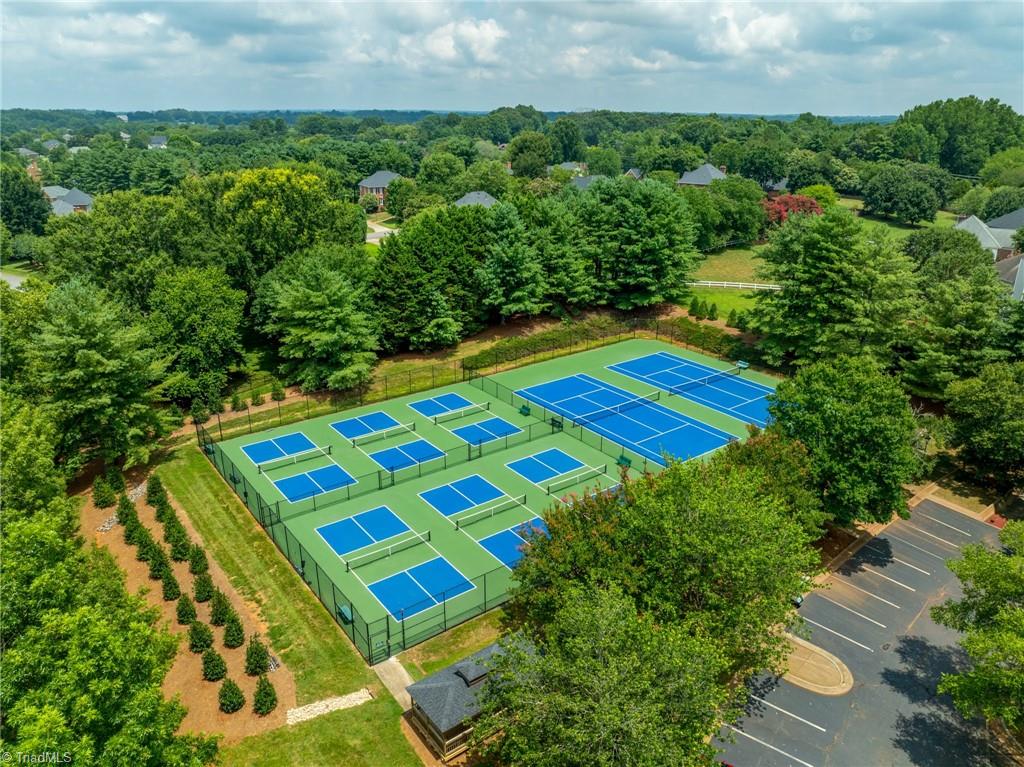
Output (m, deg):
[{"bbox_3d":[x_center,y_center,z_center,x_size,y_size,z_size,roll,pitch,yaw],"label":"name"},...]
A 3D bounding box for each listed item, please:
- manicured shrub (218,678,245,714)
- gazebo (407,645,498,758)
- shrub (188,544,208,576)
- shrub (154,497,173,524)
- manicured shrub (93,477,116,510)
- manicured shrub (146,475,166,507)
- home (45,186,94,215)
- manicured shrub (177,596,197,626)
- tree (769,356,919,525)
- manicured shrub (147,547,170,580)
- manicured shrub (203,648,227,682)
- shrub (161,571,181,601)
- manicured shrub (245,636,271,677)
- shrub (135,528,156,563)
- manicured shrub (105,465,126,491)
[{"bbox_3d":[-15.426,16.957,38.914,1.368,1.908,1.368,-14,25,-35],"label":"manicured shrub"},{"bbox_3d":[-1.479,16.186,37.936,7.420,4.100,3.550,-14,25,-35],"label":"gazebo"},{"bbox_3d":[-22.292,12.429,50.304,1.269,2.249,1.269,-14,25,-35],"label":"shrub"},{"bbox_3d":[-28.071,10.042,57.068,1.410,2.350,1.410,0,21,0],"label":"shrub"},{"bbox_3d":[-33.984,8.873,58.909,1.700,2.637,1.700,-14,25,-35],"label":"manicured shrub"},{"bbox_3d":[-29.844,8.890,59.354,1.396,2.774,1.396,0,21,0],"label":"manicured shrub"},{"bbox_3d":[-147.001,-60.696,236.000,15.000,9.000,13.000,-12,24,-29],"label":"home"},{"bbox_3d":[-20.922,14.361,45.429,1.167,2.084,1.167,-14,25,-35],"label":"manicured shrub"},{"bbox_3d":[26.226,4.413,56.299,10.940,13.640,10.940,0,21,0],"label":"tree"},{"bbox_3d":[-24.827,12.420,49.778,1.285,2.588,1.285,-14,25,-35],"label":"manicured shrub"},{"bbox_3d":[-17.351,16.187,41.239,1.340,2.100,1.340,0,21,0],"label":"manicured shrub"},{"bbox_3d":[-23.203,13.553,48.127,1.300,2.134,1.300,0,21,0],"label":"shrub"},{"bbox_3d":[-14.996,15.853,41.719,1.441,2.511,1.441,0,21,0],"label":"manicured shrub"},{"bbox_3d":[-26.886,11.644,51.821,1.295,2.567,1.295,-14,25,-35],"label":"shrub"},{"bbox_3d":[-34.691,8.242,61.927,1.540,2.230,1.540,0,21,0],"label":"manicured shrub"}]

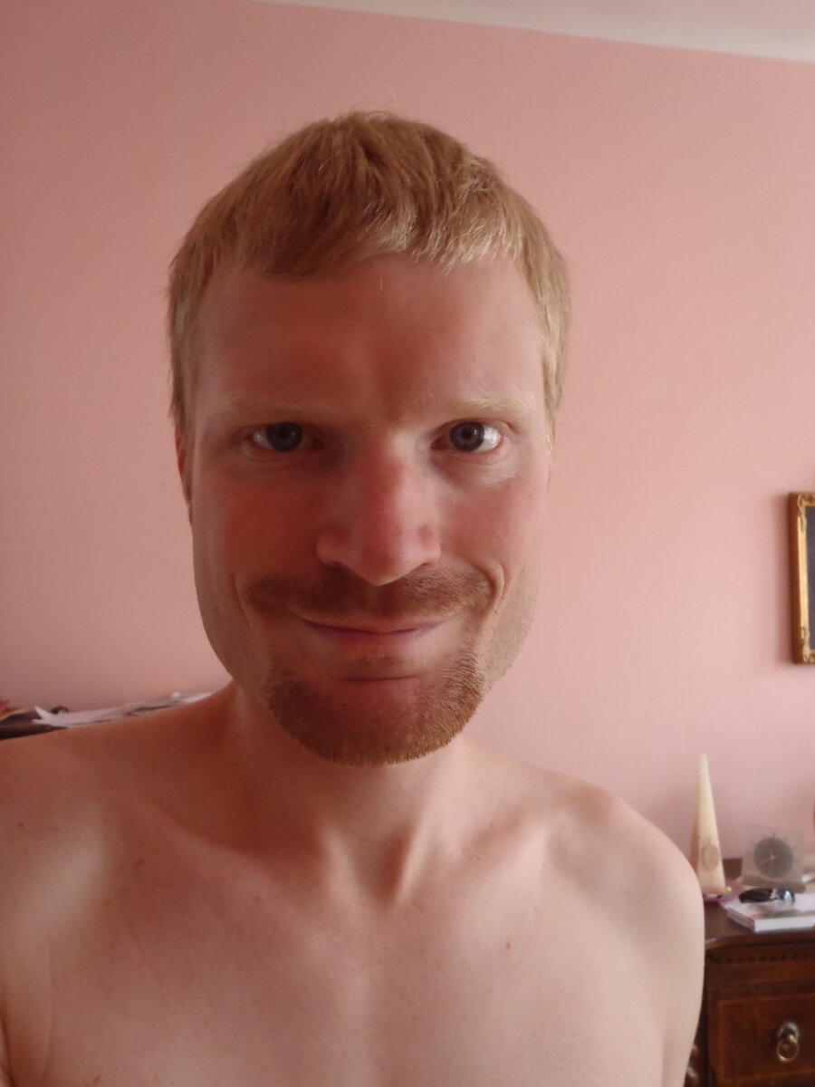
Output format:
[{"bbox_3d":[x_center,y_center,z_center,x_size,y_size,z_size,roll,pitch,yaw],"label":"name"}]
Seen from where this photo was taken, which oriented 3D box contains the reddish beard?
[{"bbox_3d":[-0.014,0.042,0.304,0.087,0.069,0.046,0,-2,-3],"label":"reddish beard"}]

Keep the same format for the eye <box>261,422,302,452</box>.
[{"bbox_3d":[-0.043,-0.037,0.303,0.015,0.011,0.011,0,-2,-4],"label":"eye"}]

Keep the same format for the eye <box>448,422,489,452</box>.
[{"bbox_3d":[0.021,-0.037,0.303,0.015,0.011,0.011,0,-2,-3],"label":"eye"}]

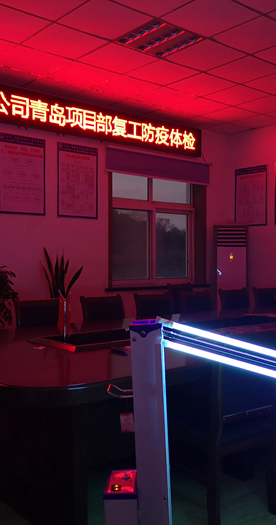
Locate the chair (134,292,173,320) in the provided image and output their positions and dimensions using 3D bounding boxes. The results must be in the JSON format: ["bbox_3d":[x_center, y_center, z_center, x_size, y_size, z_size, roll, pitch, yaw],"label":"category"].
[{"bbox_3d":[0.326,0.766,5.071,0.465,0.930,0.540,0,0,-40],"label":"chair"}]

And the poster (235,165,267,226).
[{"bbox_3d":[1.671,-0.978,8.097,0.025,0.870,0.580,0,0,-41],"label":"poster"}]

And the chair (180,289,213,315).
[{"bbox_3d":[0.768,0.765,5.446,0.465,0.930,0.540,0,0,-40],"label":"chair"}]

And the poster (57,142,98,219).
[{"bbox_3d":[-0.715,-0.970,6.570,0.590,0.885,0.020,0,0,-40],"label":"poster"}]

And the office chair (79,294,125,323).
[{"bbox_3d":[-0.159,0.760,4.694,0.450,0.920,0.550,0,0,-41],"label":"office chair"}]

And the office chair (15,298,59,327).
[{"bbox_3d":[-0.645,0.760,4.278,0.450,0.920,0.550,0,0,-41],"label":"office chair"}]

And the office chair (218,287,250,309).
[{"bbox_3d":[1.238,0.759,5.892,0.450,0.920,0.550,0,0,-41],"label":"office chair"}]

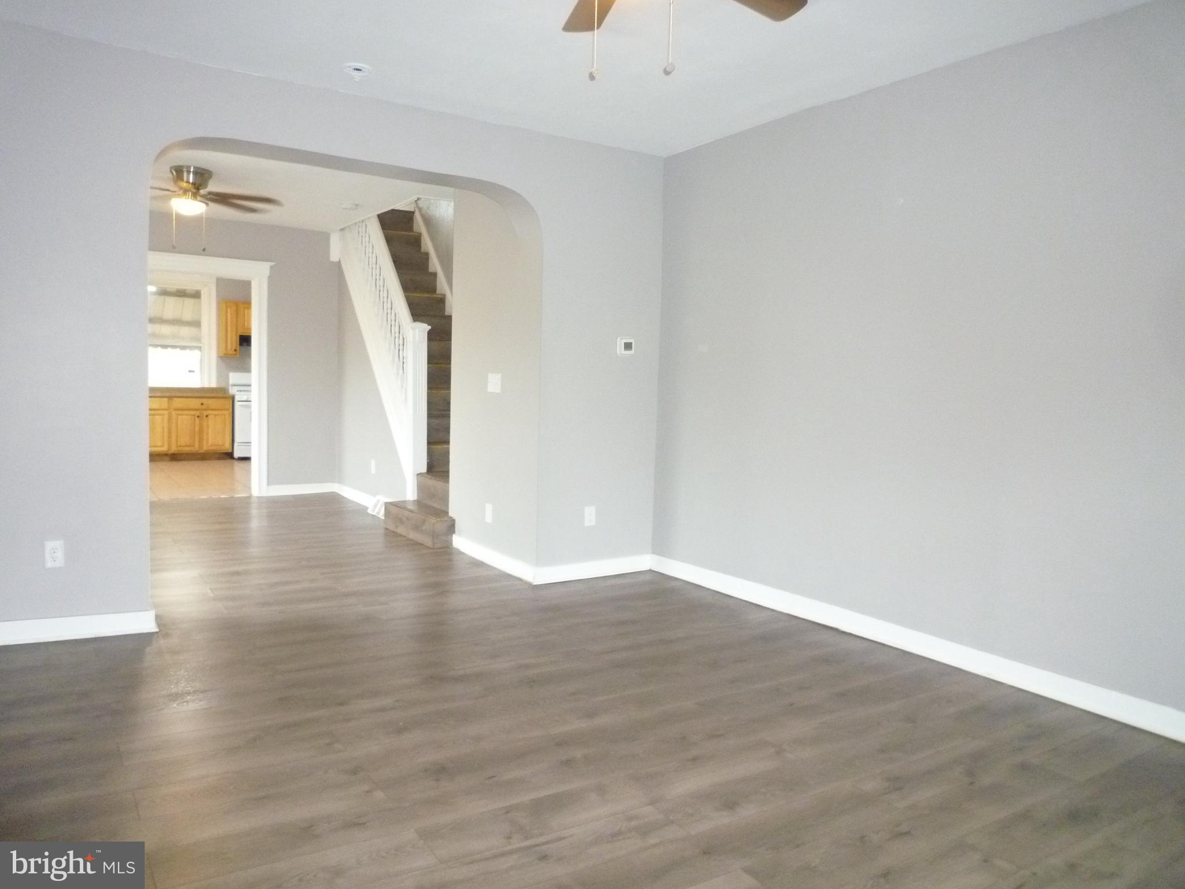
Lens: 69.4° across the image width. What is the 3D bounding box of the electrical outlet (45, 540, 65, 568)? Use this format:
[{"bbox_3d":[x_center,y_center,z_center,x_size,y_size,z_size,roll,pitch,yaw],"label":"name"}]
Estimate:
[{"bbox_3d":[-2.304,0.472,3.668,0.072,0.115,0.010,-1,5,-32],"label":"electrical outlet"}]

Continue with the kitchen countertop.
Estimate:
[{"bbox_3d":[-5.739,-0.710,11.475,1.596,0.120,0.638,-1,5,-32],"label":"kitchen countertop"}]

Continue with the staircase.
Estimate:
[{"bbox_3d":[-1.457,-0.820,7.274,0.958,2.850,2.953,-1,5,-32],"label":"staircase"}]

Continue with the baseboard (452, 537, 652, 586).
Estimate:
[{"bbox_3d":[-0.303,0.701,5.638,0.872,0.100,1.254,-1,5,-32],"label":"baseboard"}]

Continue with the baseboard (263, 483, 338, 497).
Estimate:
[{"bbox_3d":[-2.876,0.440,8.479,0.663,0.096,0.017,-1,5,-32],"label":"baseboard"}]

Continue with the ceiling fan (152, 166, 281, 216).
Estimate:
[{"bbox_3d":[-2.796,-1.750,5.962,1.220,0.340,1.220,-1,5,-32],"label":"ceiling fan"}]

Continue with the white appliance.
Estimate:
[{"bbox_3d":[-4.710,-0.406,12.116,0.760,1.190,0.690,-1,5,-32],"label":"white appliance"}]

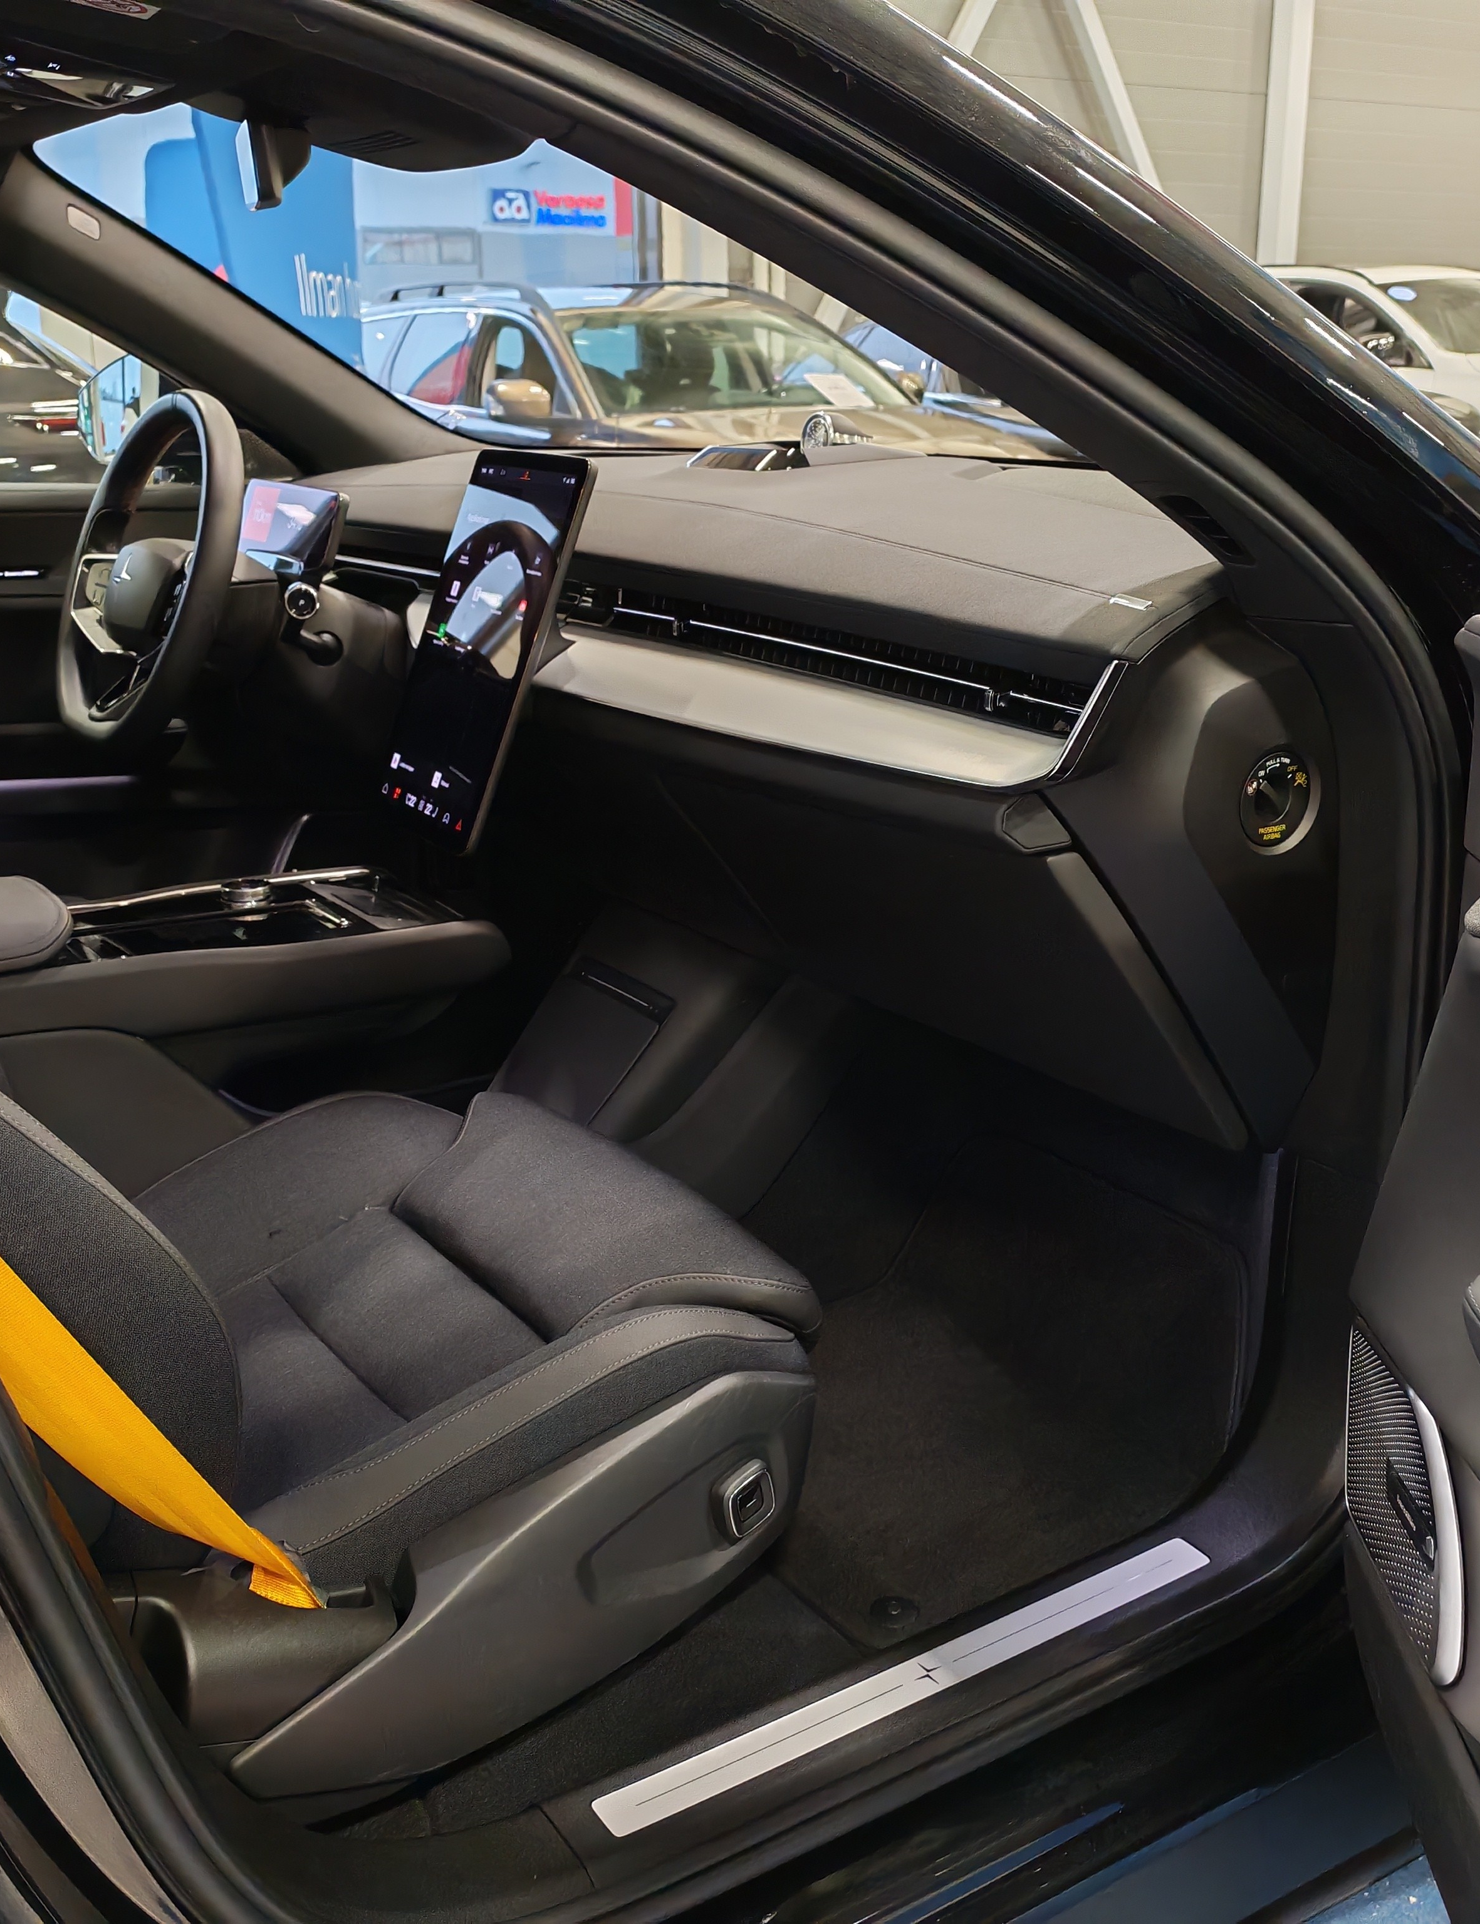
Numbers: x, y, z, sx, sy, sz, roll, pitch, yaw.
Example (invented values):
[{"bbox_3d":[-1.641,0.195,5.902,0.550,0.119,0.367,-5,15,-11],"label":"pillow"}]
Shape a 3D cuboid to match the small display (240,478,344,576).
[{"bbox_3d":[-0.444,-0.430,1.998,0.022,0.086,0.235,8,10,-36],"label":"small display"}]

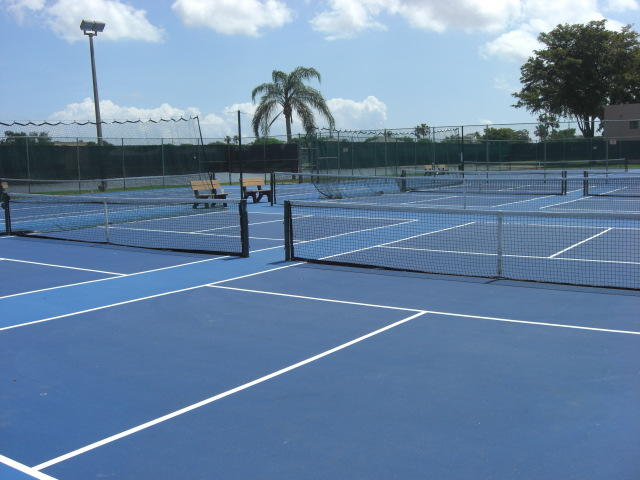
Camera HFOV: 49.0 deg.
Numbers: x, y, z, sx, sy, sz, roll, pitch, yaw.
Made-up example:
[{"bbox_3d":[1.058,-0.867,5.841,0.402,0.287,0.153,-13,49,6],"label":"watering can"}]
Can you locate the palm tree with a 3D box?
[{"bbox_3d":[-1.948,-8.289,49.777,5.800,8.000,5.900,-1,7,0],"label":"palm tree"}]

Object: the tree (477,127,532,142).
[{"bbox_3d":[23.927,-12.255,91.117,6.300,5.200,7.000,4,8,35],"label":"tree"}]

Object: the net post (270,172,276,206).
[{"bbox_3d":[-1.535,-1.643,22.990,0.110,1.090,0.110,4,8,35],"label":"net post"}]

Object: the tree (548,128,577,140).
[{"bbox_3d":[29.132,-11.268,84.406,3.700,4.500,3.700,4,8,35],"label":"tree"}]

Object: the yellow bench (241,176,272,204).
[{"bbox_3d":[-2.279,-1.786,25.075,0.570,0.860,1.280,4,8,35],"label":"yellow bench"}]

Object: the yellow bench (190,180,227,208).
[{"bbox_3d":[-3.609,-1.498,22.901,0.570,0.860,1.280,4,8,35],"label":"yellow bench"}]

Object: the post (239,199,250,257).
[{"bbox_3d":[-1.204,-0.173,11.234,0.110,0.920,0.110,4,8,35],"label":"post"}]

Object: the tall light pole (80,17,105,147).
[{"bbox_3d":[-11.659,-7.026,36.867,0.650,9.100,1.250,5,9,43],"label":"tall light pole"}]

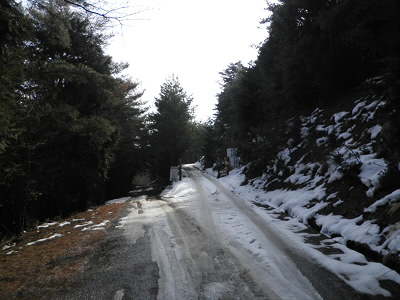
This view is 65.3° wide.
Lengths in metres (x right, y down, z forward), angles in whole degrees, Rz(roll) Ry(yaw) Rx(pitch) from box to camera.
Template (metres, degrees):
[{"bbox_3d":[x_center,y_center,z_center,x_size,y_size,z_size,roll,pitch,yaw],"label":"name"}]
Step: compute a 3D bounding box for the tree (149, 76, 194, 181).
[{"bbox_3d":[-2.150,-1.600,24.000,3.500,8.000,3.500,0,-2,0],"label":"tree"}]

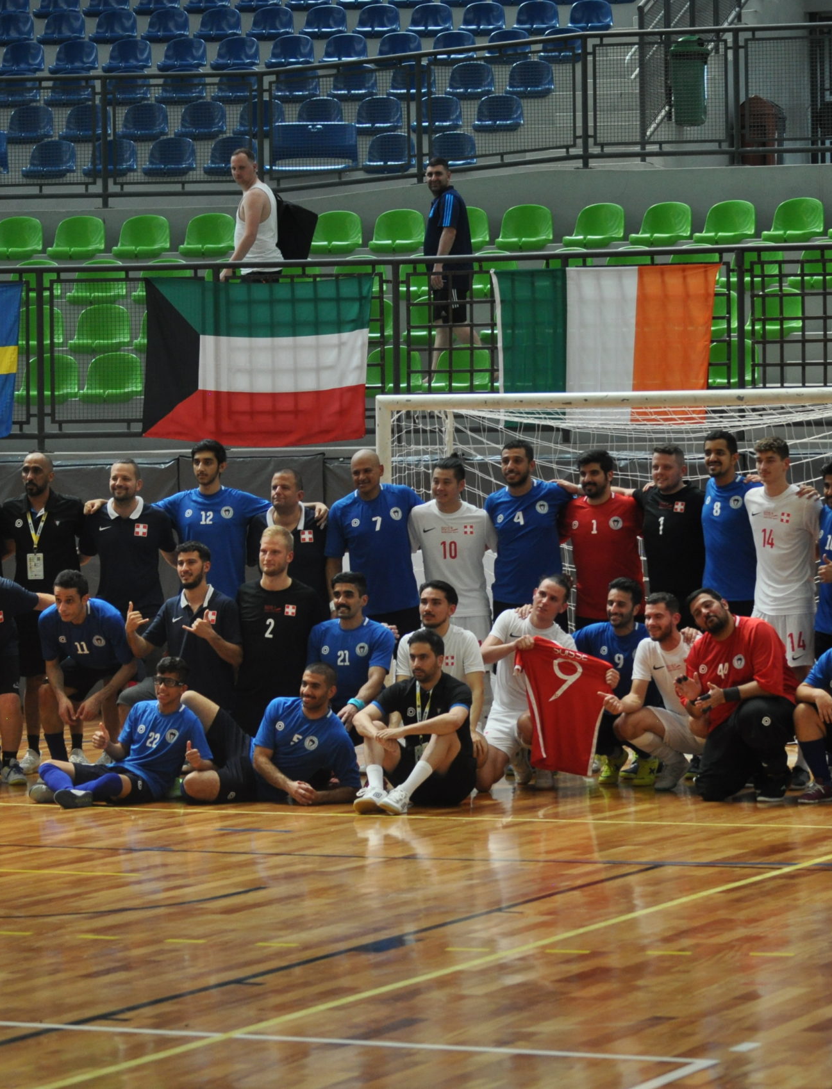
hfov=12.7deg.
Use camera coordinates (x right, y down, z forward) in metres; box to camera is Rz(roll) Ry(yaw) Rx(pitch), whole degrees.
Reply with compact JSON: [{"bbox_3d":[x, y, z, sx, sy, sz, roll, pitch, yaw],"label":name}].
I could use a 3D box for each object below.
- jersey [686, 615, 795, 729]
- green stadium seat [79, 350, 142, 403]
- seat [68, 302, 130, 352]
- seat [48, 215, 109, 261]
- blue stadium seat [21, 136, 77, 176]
[{"bbox_3d":[1.578,0.622,18.200,0.520,0.550,0.360,-8,6,21],"label":"jersey"},{"bbox_3d":[-2.362,-1.290,28.900,0.450,0.390,0.420,0,1,11],"label":"green stadium seat"},{"bbox_3d":[-2.405,-1.649,28.550,0.430,0.395,0.410,0,0,11],"label":"seat"},{"bbox_3d":[-2.774,-2.509,30.500,0.420,0.365,0.400,0,1,9],"label":"seat"},{"bbox_3d":[-3.237,-3.415,32.900,0.420,0.365,0.400,0,1,9],"label":"blue stadium seat"}]

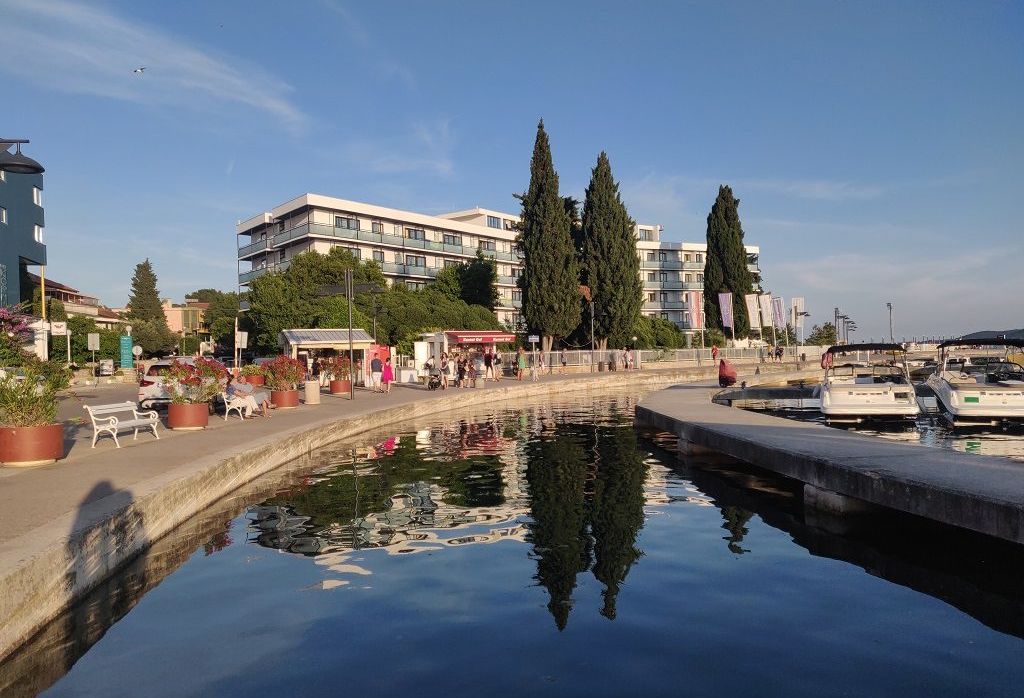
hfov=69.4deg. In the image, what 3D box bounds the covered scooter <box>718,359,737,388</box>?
[{"bbox_3d":[8.888,1.002,30.500,0.600,1.140,1.600,-2,0,29],"label":"covered scooter"}]

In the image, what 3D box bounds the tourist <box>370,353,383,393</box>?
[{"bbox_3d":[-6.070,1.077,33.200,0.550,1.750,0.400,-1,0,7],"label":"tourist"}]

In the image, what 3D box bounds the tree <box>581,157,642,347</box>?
[{"bbox_3d":[8.264,-7.965,63.000,5.000,17.600,4.900,-1,0,0],"label":"tree"}]

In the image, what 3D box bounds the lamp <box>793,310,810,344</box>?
[{"bbox_3d":[26.529,-1.379,68.000,1.500,5.000,0.500,-1,0,30],"label":"lamp"}]

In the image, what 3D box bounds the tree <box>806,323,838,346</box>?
[{"bbox_3d":[41.920,-1.420,100.000,4.400,4.300,4.300,-1,0,0],"label":"tree"}]

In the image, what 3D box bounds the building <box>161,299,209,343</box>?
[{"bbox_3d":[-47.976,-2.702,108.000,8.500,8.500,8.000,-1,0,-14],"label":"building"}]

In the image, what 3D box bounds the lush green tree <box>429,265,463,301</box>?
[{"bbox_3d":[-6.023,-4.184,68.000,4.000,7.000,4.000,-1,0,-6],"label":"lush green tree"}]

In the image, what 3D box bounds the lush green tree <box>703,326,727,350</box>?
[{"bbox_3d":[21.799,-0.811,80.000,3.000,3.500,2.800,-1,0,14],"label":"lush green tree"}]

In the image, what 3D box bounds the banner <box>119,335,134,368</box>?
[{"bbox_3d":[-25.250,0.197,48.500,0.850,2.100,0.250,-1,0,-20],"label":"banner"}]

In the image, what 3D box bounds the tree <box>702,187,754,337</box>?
[{"bbox_3d":[23.659,-8.708,81.000,5.200,18.400,5.100,-1,0,0],"label":"tree"}]

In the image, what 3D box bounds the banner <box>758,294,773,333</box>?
[{"bbox_3d":[26.104,-3.854,76.000,1.350,3.300,0.200,-1,0,18],"label":"banner"}]

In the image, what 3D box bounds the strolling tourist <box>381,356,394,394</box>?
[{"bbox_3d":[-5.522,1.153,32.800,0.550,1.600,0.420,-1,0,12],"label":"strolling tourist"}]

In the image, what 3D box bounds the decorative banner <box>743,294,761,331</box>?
[{"bbox_3d":[24.290,-3.752,75.000,1.500,3.600,0.250,-2,0,19],"label":"decorative banner"}]

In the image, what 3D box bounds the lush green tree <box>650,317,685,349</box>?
[{"bbox_3d":[13.817,-0.861,67.000,4.100,3.900,4.000,-1,0,0],"label":"lush green tree"}]

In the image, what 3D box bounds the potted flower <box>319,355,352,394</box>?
[{"bbox_3d":[-7.813,1.171,33.300,1.600,1.720,1.600,-1,0,0],"label":"potted flower"}]

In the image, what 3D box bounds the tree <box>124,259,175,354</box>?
[{"bbox_3d":[-36.765,-4.209,75.000,4.500,10.000,4.500,-1,0,-12],"label":"tree"}]

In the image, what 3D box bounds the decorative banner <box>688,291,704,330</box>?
[{"bbox_3d":[17.168,-3.592,69.000,1.300,3.400,0.200,-1,0,18],"label":"decorative banner"}]

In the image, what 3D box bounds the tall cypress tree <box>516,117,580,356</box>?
[{"bbox_3d":[2.928,-8.950,61.000,5.000,19.600,4.900,-1,0,0],"label":"tall cypress tree"}]

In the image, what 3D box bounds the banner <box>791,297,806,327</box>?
[{"bbox_3d":[31.769,-4.014,82.000,1.400,3.250,0.200,-1,0,18],"label":"banner"}]

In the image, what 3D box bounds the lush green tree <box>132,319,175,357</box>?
[{"bbox_3d":[-29.168,-0.852,60.000,3.600,3.300,3.500,-1,0,-24],"label":"lush green tree"}]

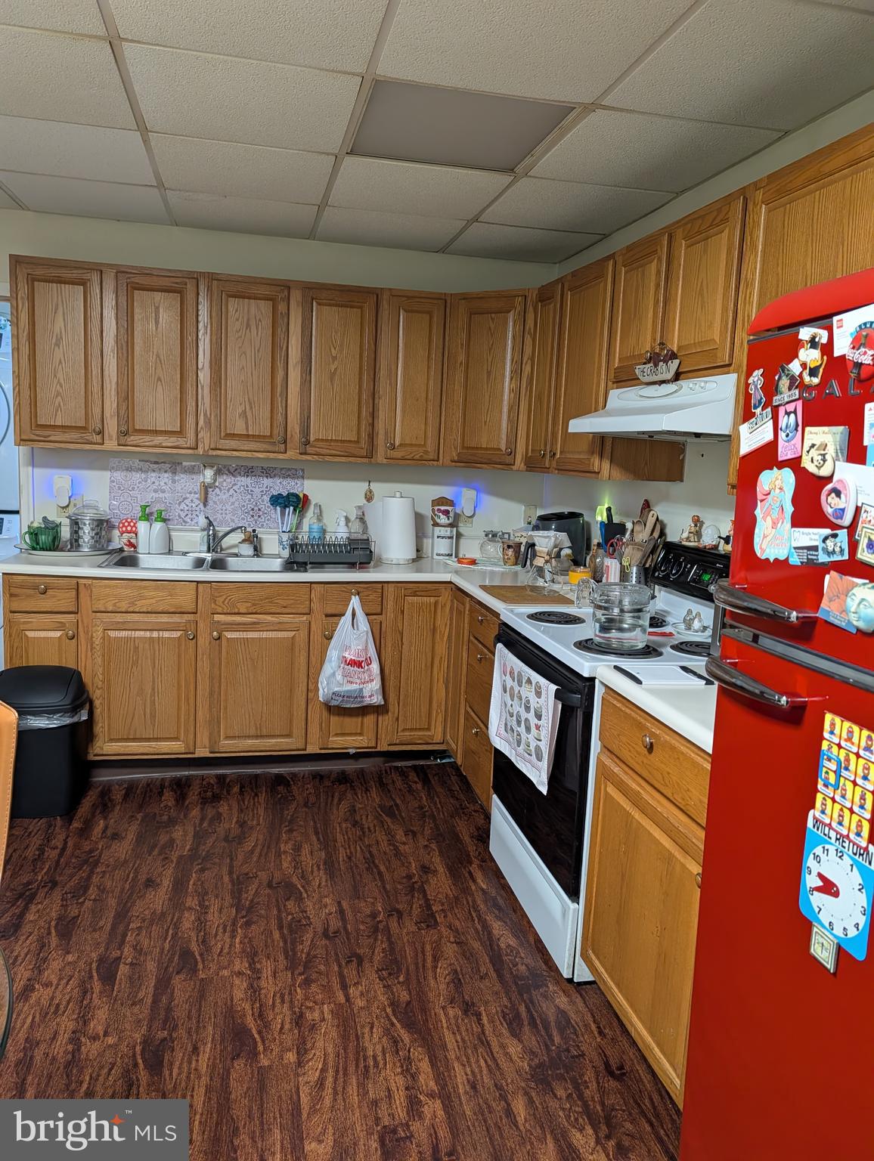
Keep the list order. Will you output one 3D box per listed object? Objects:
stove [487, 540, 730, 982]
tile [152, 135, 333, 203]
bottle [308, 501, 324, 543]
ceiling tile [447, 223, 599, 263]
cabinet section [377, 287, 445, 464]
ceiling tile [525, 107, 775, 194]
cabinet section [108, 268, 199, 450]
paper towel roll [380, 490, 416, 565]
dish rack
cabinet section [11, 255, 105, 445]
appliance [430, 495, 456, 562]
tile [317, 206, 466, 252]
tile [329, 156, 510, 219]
[{"bbox_3d":[0.604,0.494,2.636,0.665,1.179,0.770,0,10,-13],"label":"stove"},{"bbox_3d":[-0.679,-1.453,2.861,0.601,0.022,0.599,0,10,-13],"label":"tile"},{"bbox_3d":[-0.572,-0.244,3.817,0.068,0.256,0.068,0,10,-13],"label":"bottle"},{"bbox_3d":[0.390,-1.575,3.763,0.590,0.018,0.580,0,10,-13],"label":"ceiling tile"},{"bbox_3d":[-0.150,-0.935,3.792,0.309,0.755,0.320,0,10,-13],"label":"cabinet section"},{"bbox_3d":[0.647,-1.343,2.545,0.593,0.020,0.600,0,10,-13],"label":"ceiling tile"},{"bbox_3d":[-1.241,-0.959,3.602,0.355,0.747,0.325,0,10,-13],"label":"cabinet section"},{"bbox_3d":[-0.186,-0.257,3.837,0.163,0.334,0.163,2,9,0],"label":"paper towel roll"},{"bbox_3d":[-0.470,-0.142,3.594,0.375,0.140,0.310,0,10,-13],"label":"dish rack"},{"bbox_3d":[-1.607,-0.961,3.515,0.352,0.755,0.325,0,10,-13],"label":"cabinet section"},{"bbox_3d":[0.021,-0.265,4.005,0.133,0.311,0.120,0,10,-13],"label":"appliance"},{"bbox_3d":[-0.215,-1.555,3.555,0.605,0.020,0.566,0,10,-13],"label":"tile"},{"bbox_3d":[-0.081,-1.451,2.988,0.605,0.020,0.600,0,10,-13],"label":"tile"}]

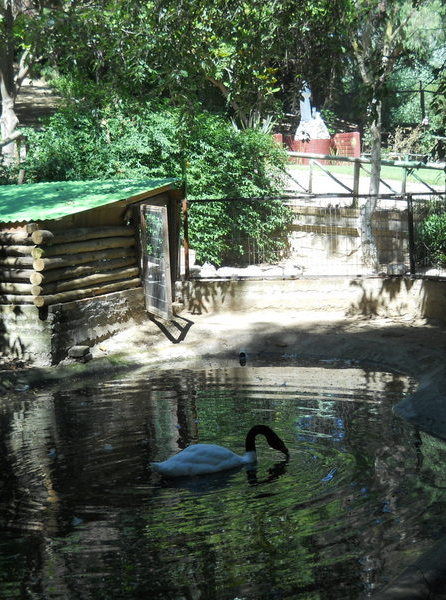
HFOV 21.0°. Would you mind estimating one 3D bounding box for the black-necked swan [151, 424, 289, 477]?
[{"bbox_3d":[-0.010,0.821,6.550,0.790,0.220,0.280,-3,5,-28],"label":"black-necked swan"}]

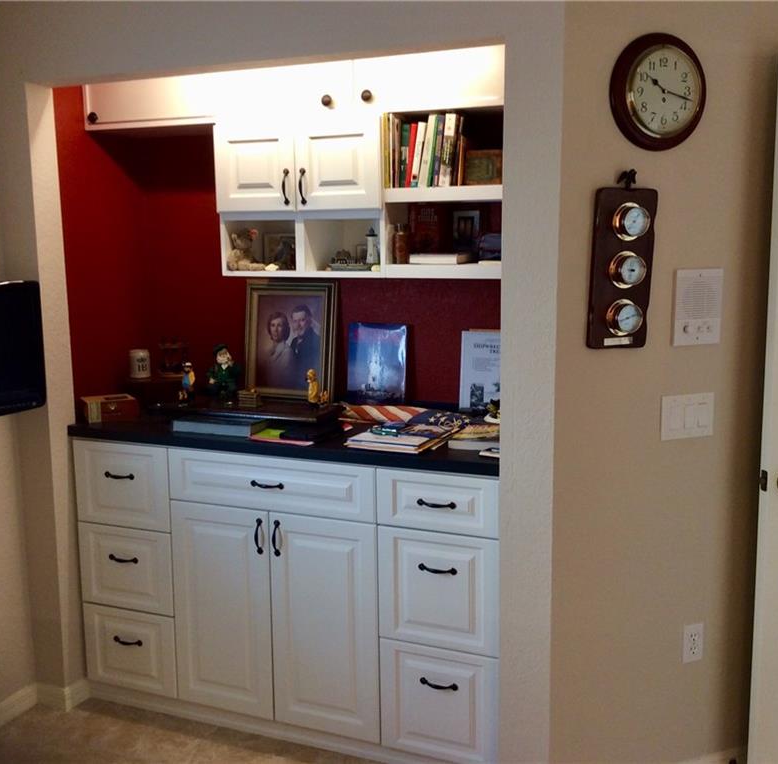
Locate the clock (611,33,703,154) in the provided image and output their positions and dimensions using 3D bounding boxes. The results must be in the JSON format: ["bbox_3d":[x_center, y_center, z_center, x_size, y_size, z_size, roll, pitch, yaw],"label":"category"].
[{"bbox_3d":[0.671,-0.713,2.323,0.285,0.285,0.050,-4,9,-21],"label":"clock"}]

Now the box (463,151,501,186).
[{"bbox_3d":[0.276,-0.613,2.738,0.133,0.107,0.070,3,9,23],"label":"box"}]

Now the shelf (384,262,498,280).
[{"bbox_3d":[0.233,-0.330,2.790,0.417,0.040,0.285,3,9,23],"label":"shelf"}]

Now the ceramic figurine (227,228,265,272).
[{"bbox_3d":[-0.452,-0.418,2.989,0.100,0.131,0.110,-3,9,-16],"label":"ceramic figurine"}]

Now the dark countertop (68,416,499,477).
[{"bbox_3d":[-0.274,0.168,3.002,1.483,0.042,0.453,3,9,23],"label":"dark countertop"}]

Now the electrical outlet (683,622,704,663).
[{"bbox_3d":[0.842,0.722,2.616,0.068,0.112,0.008,-4,9,-21],"label":"electrical outlet"}]

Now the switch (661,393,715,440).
[{"bbox_3d":[0.792,0.091,2.507,0.166,0.115,0.010,-4,9,-21],"label":"switch"}]

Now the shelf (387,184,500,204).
[{"bbox_3d":[0.231,-0.542,2.760,0.417,0.038,0.285,3,9,23],"label":"shelf"}]

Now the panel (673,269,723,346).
[{"bbox_3d":[0.805,-0.195,2.467,0.148,0.195,0.020,-4,9,-21],"label":"panel"}]

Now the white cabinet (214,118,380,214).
[{"bbox_3d":[-0.222,-0.665,2.938,0.555,0.275,0.305,3,9,23],"label":"white cabinet"}]

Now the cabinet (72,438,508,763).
[{"bbox_3d":[-0.268,0.648,3.082,1.478,0.905,0.432,3,9,23],"label":"cabinet"}]

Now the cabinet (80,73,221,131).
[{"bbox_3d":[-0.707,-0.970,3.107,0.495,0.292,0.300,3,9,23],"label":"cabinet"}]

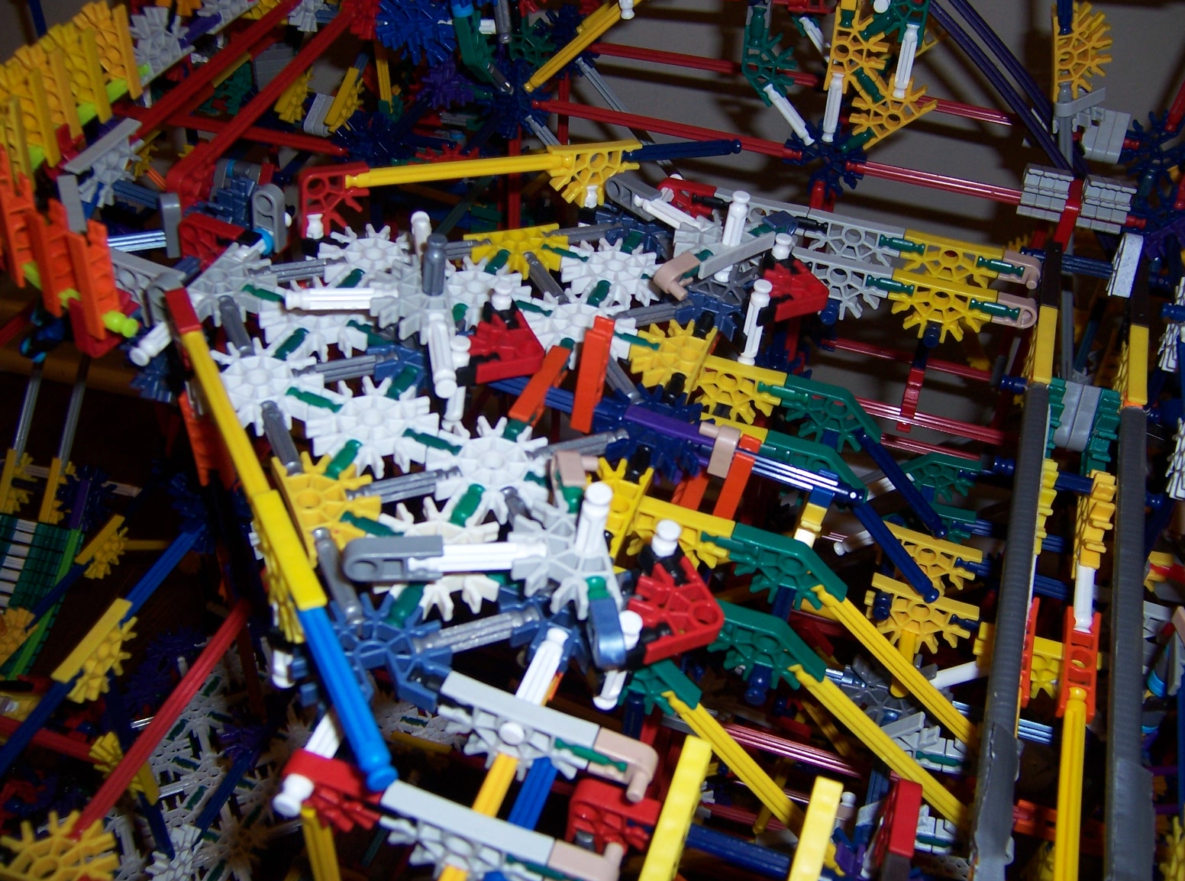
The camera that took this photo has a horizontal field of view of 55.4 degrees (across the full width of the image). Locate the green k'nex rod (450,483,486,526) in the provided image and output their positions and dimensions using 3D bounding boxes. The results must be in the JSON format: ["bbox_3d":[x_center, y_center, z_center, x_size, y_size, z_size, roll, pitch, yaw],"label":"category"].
[{"bbox_3d":[-0.035,0.019,0.312,0.006,0.006,0.017,19,42,9],"label":"green k'nex rod"}]

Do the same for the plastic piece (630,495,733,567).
[{"bbox_3d":[0.022,0.030,0.339,0.037,0.024,0.006,15,42,13],"label":"plastic piece"}]

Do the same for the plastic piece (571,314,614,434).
[{"bbox_3d":[0.000,-0.020,0.338,0.006,0.037,0.009,19,42,8],"label":"plastic piece"}]

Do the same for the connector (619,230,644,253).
[{"bbox_3d":[0.014,-0.073,0.417,0.017,0.006,0.006,19,43,9],"label":"connector"}]

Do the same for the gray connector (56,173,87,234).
[{"bbox_3d":[-0.187,-0.085,0.406,0.006,0.024,0.010,-14,42,-22],"label":"gray connector"}]

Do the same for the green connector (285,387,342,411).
[{"bbox_3d":[-0.080,-0.010,0.327,0.017,0.006,0.006,19,42,9],"label":"green connector"}]

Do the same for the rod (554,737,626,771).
[{"bbox_3d":[0.000,0.070,0.257,0.017,0.006,0.006,19,42,9],"label":"rod"}]

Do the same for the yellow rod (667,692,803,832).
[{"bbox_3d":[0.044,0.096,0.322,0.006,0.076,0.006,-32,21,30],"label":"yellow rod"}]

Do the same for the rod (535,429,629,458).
[{"bbox_3d":[-0.004,0.001,0.336,0.033,0.006,0.006,-13,47,-25],"label":"rod"}]

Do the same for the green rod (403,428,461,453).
[{"bbox_3d":[-0.047,0.002,0.329,0.017,0.006,0.006,19,42,9],"label":"green rod"}]

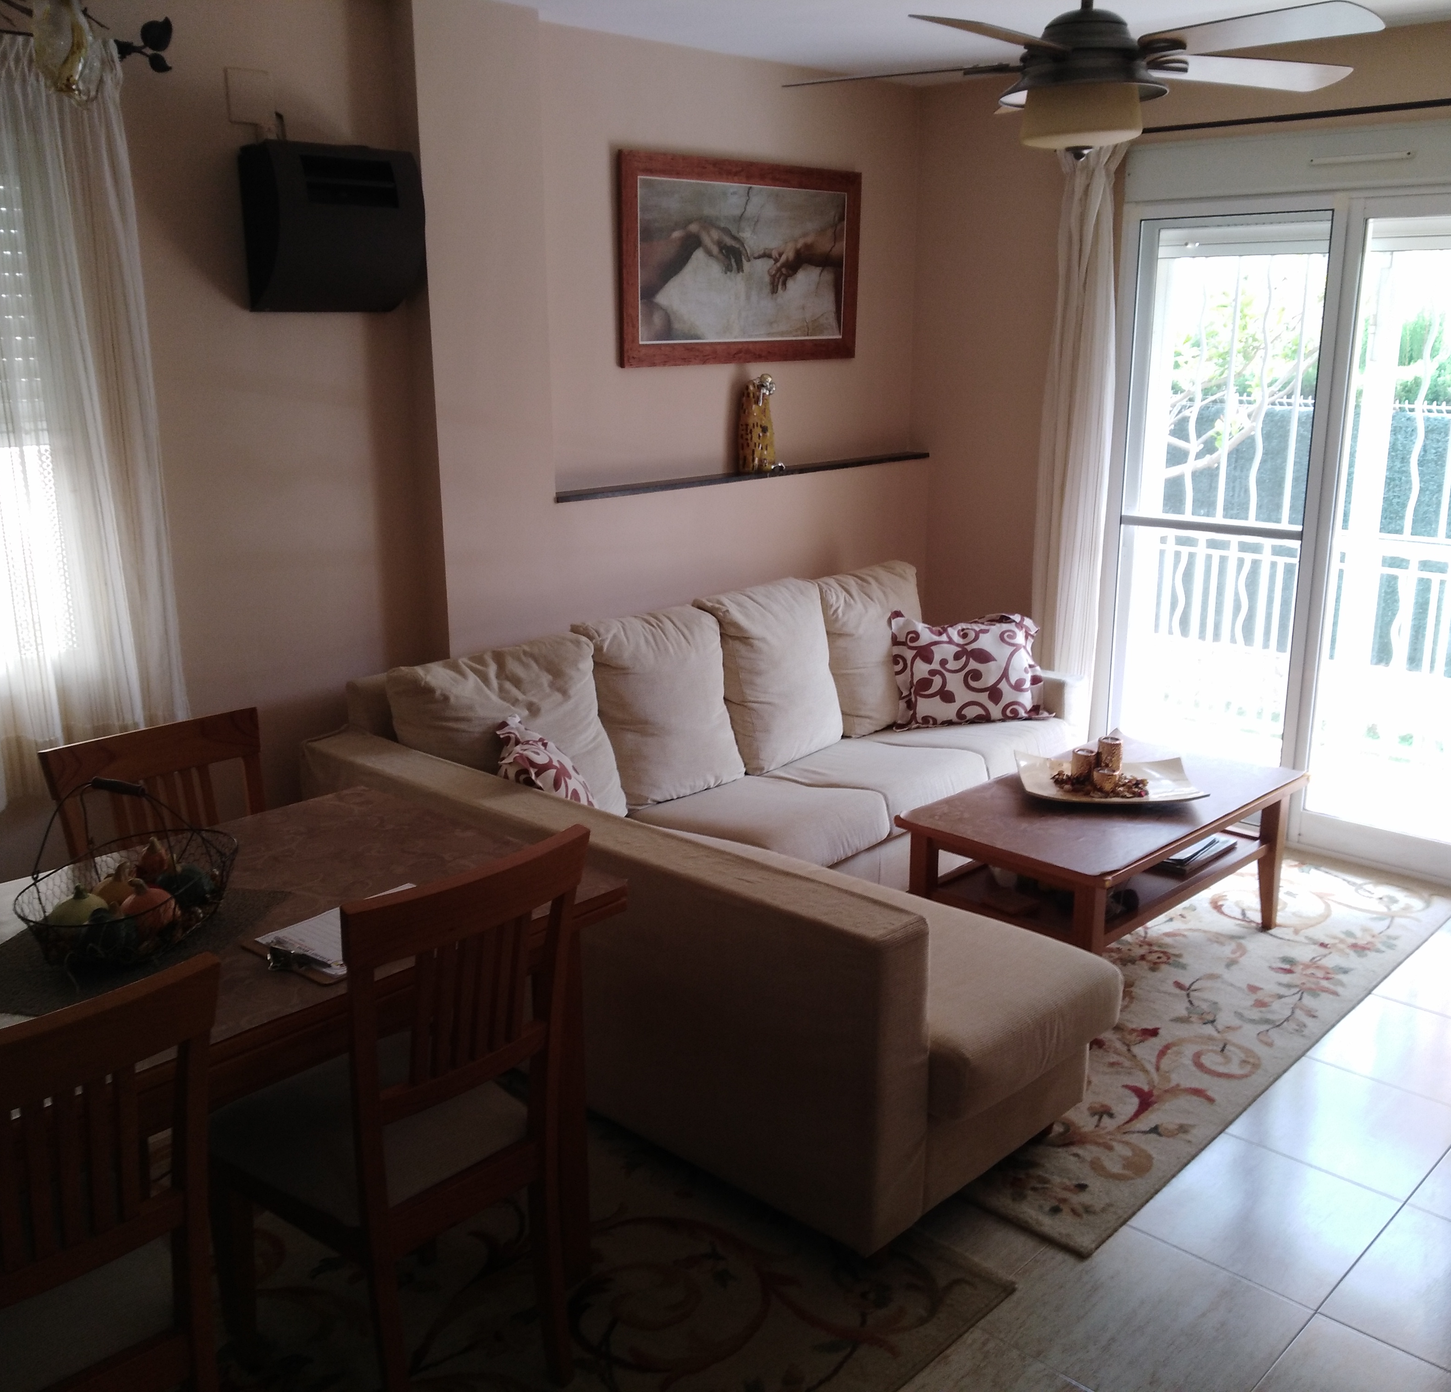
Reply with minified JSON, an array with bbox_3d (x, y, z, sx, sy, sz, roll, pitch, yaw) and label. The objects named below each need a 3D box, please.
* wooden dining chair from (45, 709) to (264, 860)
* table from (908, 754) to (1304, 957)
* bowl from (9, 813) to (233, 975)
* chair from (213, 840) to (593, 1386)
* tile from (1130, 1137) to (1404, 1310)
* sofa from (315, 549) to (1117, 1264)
[{"bbox_3d":[-0.914,0.559,2.594,0.484,0.959,0.425,14,21,43],"label":"wooden dining chair"},{"bbox_3d":[1.034,0.491,3.823,0.632,0.454,1.087,13,20,43],"label":"table"},{"bbox_3d":[-0.928,0.312,2.195,0.257,0.104,0.390,2,15,11],"label":"bowl"},{"bbox_3d":[-0.510,0.661,2.180,0.548,0.972,0.421,13,20,43],"label":"chair"},{"bbox_3d":[1.032,1.012,2.760,0.440,0.011,0.446,13,20,43],"label":"tile"},{"bbox_3d":[0.354,0.276,3.762,1.878,0.860,2.095,14,21,43],"label":"sofa"}]

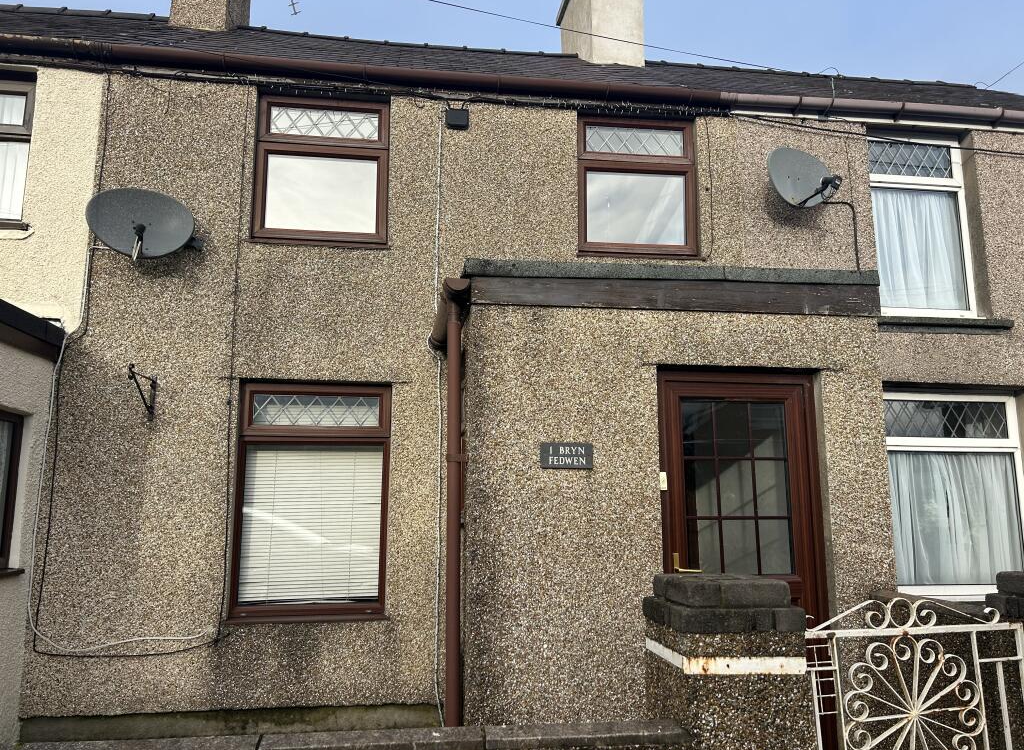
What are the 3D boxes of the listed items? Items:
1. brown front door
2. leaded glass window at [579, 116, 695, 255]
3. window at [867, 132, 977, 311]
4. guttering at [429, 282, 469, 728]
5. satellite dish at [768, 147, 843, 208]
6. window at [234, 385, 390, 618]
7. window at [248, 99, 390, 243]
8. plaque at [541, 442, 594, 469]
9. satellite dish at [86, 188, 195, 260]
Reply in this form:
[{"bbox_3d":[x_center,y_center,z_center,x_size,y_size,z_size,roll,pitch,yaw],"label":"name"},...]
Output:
[{"bbox_3d":[1.204,1.021,4.045,0.910,2.050,0.100,1,-9,-7],"label":"brown front door"},{"bbox_3d":[0.926,-1.399,5.765,0.920,1.090,0.100,1,-9,-7],"label":"leaded glass window"},{"bbox_3d":[3.195,-1.158,6.116,0.900,1.450,0.100,1,-9,-7],"label":"window"},{"bbox_3d":[-0.379,0.900,4.401,0.200,2.600,1.450,1,-9,-7],"label":"guttering"},{"bbox_3d":[2.124,-1.433,5.444,0.610,0.520,0.460,4,-10,-27],"label":"satellite dish"},{"bbox_3d":[-1.327,0.835,5.141,0.990,1.555,0.100,1,-9,-7],"label":"window"},{"bbox_3d":[-1.345,-1.444,5.495,0.930,1.090,0.100,1,-9,-7],"label":"window"},{"bbox_3d":[0.279,0.410,3.885,0.266,0.131,0.015,1,-9,-7],"label":"plaque"},{"bbox_3d":[-2.328,-0.986,4.832,0.620,0.520,0.460,4,-10,-27],"label":"satellite dish"}]

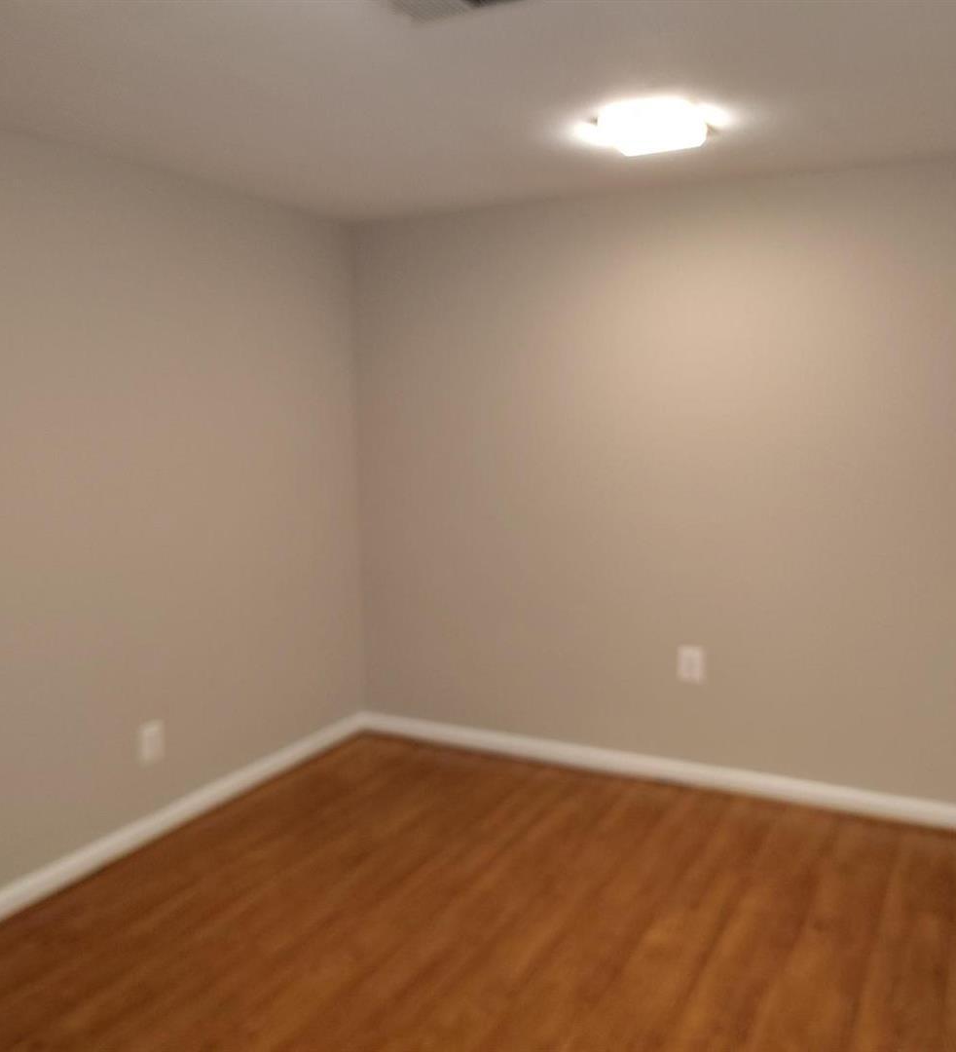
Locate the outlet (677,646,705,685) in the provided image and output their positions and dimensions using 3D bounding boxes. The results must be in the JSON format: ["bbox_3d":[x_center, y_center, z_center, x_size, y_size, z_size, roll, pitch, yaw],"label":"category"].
[{"bbox_3d":[0.755,0.491,3.442,0.080,0.122,0.012,3,8,28],"label":"outlet"}]

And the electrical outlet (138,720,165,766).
[{"bbox_3d":[-1.036,0.688,3.088,0.012,0.122,0.080,3,8,28],"label":"electrical outlet"}]

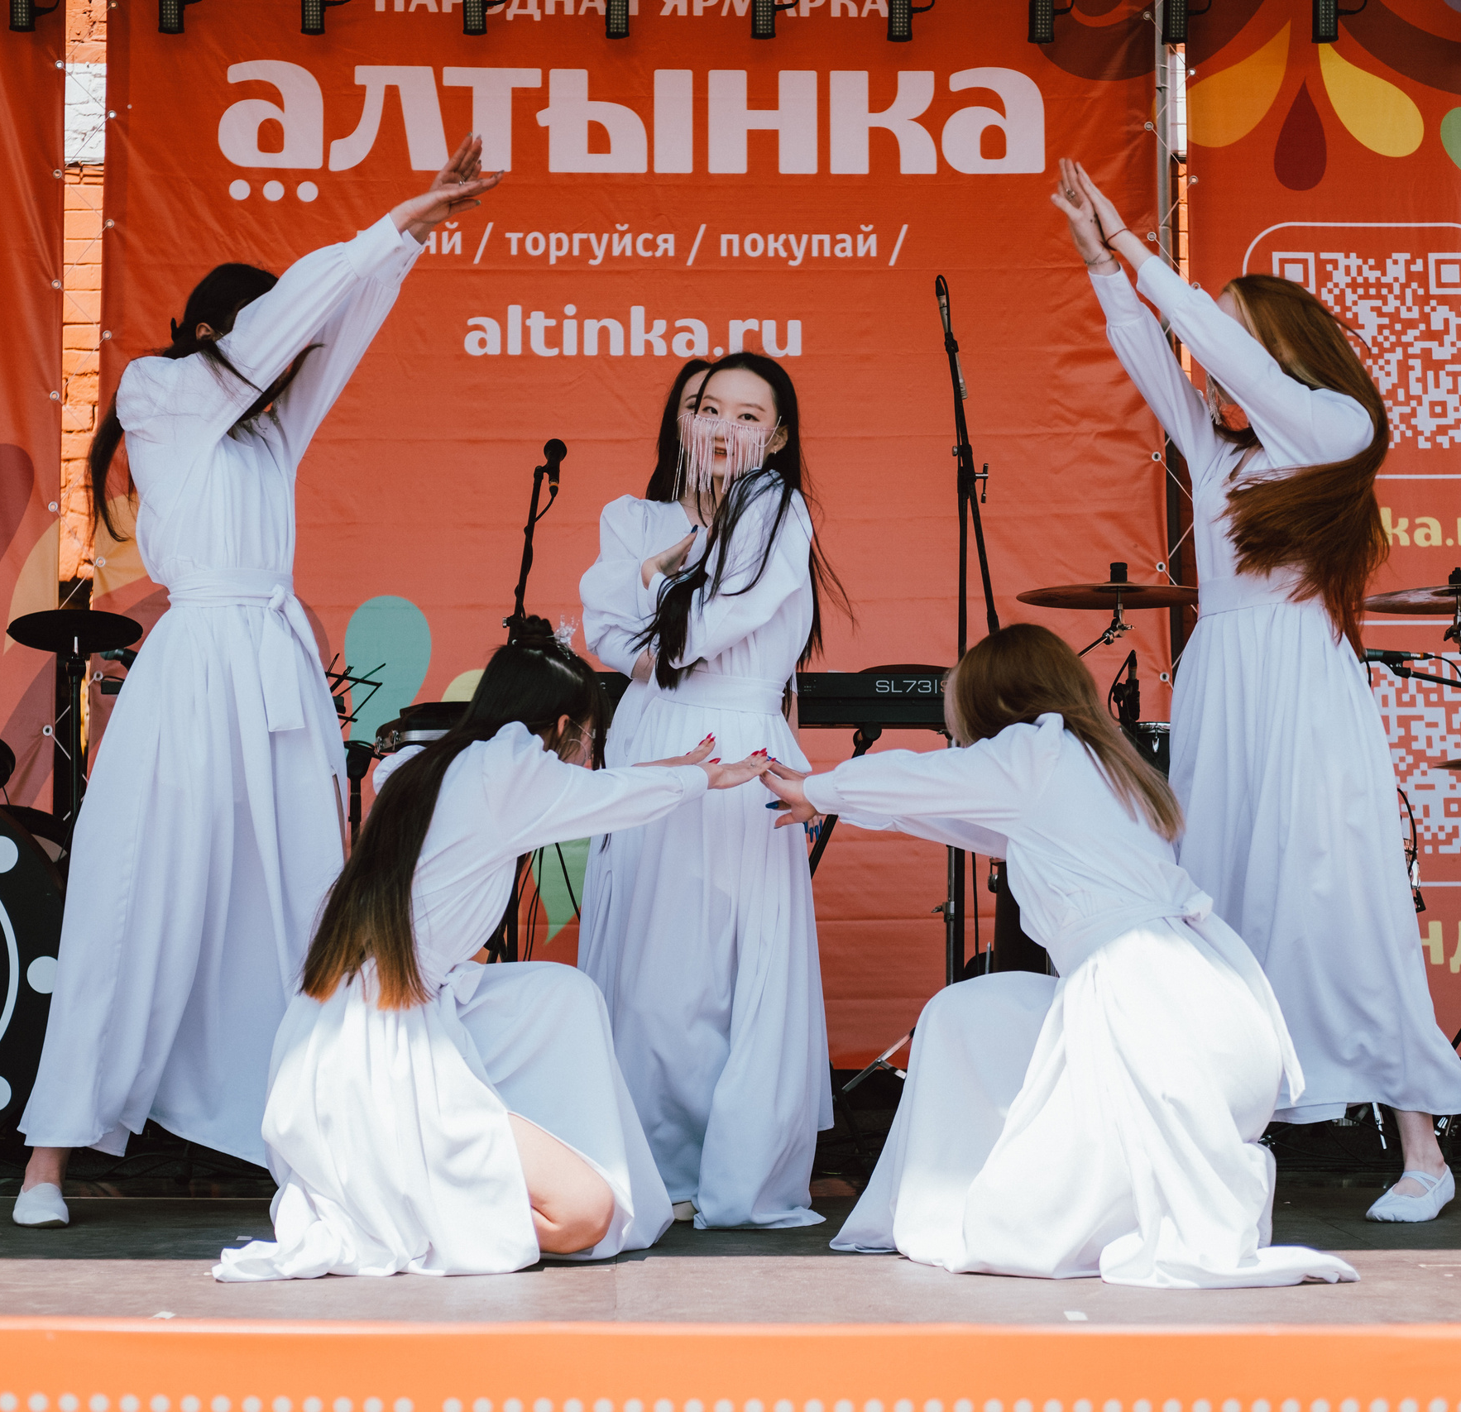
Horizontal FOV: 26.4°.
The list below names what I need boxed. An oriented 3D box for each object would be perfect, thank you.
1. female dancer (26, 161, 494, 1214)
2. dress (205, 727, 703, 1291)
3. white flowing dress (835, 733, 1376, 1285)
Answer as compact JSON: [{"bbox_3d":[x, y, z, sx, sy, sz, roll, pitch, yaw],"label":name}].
[{"bbox_3d":[-0.807,-0.039,5.309,0.720,1.840,0.530,-2,-4,38],"label":"female dancer"},{"bbox_3d":[-0.400,0.434,4.803,0.780,0.820,0.570,2,-4,-25],"label":"dress"},{"bbox_3d":[0.560,0.438,4.854,0.820,0.850,0.650,-1,-3,16],"label":"white flowing dress"}]

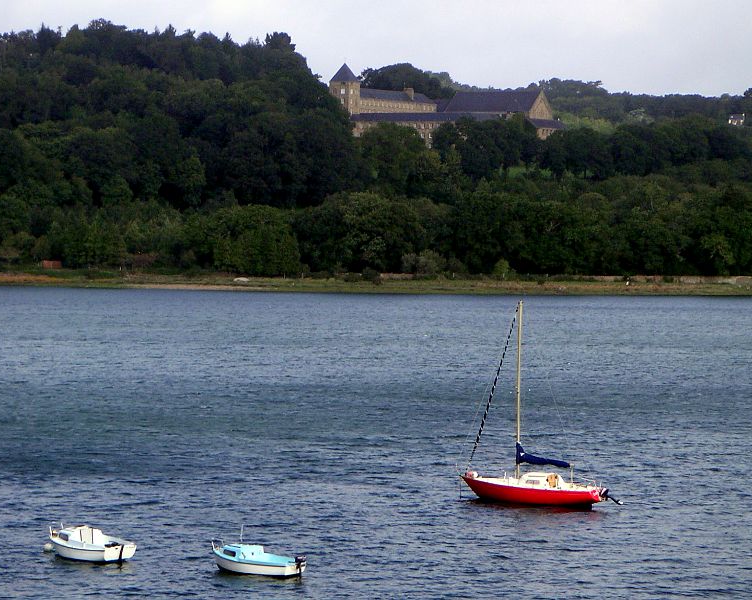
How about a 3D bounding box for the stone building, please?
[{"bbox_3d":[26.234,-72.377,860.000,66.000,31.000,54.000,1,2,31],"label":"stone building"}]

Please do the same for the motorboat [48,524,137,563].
[{"bbox_3d":[-11.569,9.951,94.316,1.750,1.300,4.200,-1,2,-43],"label":"motorboat"}]

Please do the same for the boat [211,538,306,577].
[{"bbox_3d":[-4.612,10.123,90.737,4.200,1.200,1.650,1,2,35],"label":"boat"}]

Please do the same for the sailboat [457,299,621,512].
[{"bbox_3d":[8.270,5.117,115.786,8.300,10.250,2.450,1,2,23],"label":"sailboat"}]

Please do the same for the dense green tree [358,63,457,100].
[{"bbox_3d":[12.676,-85.914,930.000,38.000,20.000,26.000,0,1,0],"label":"dense green tree"}]

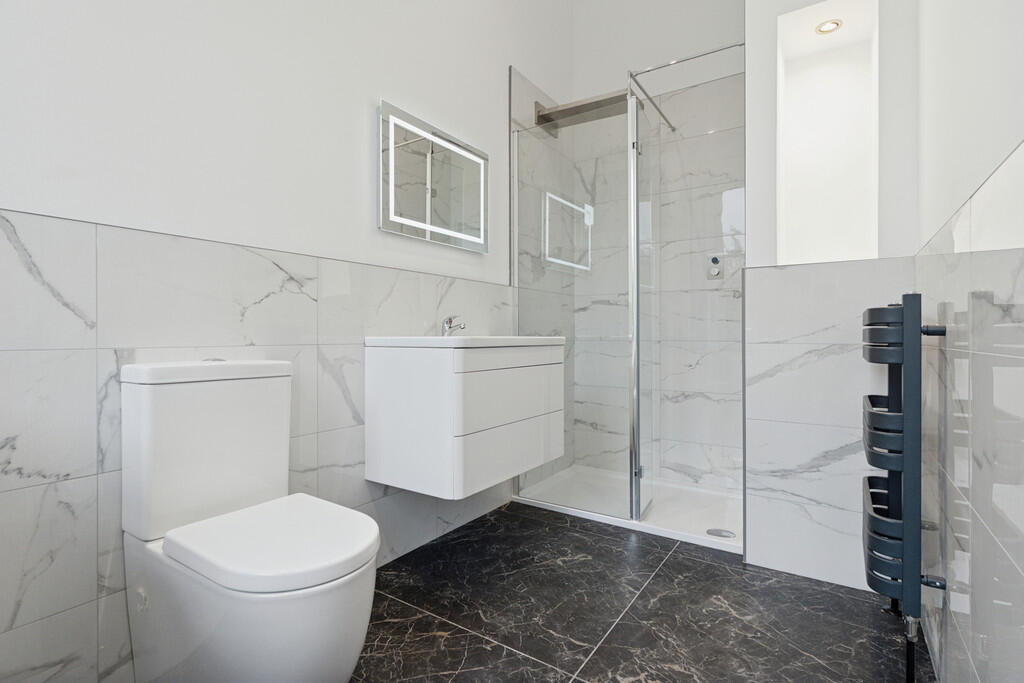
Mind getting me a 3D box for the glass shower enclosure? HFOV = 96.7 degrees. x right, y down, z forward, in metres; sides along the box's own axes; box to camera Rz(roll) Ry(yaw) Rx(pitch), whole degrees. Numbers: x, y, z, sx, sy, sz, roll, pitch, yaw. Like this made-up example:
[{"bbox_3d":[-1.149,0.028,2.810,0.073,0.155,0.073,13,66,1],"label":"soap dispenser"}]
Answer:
[{"bbox_3d":[0.691,-0.182,2.486,1.156,2.116,0.727,0,1,35],"label":"glass shower enclosure"}]

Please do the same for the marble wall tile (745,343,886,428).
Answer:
[{"bbox_3d":[1.157,0.162,1.696,0.510,0.303,0.012,0,1,35],"label":"marble wall tile"}]

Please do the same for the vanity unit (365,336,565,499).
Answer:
[{"bbox_3d":[-0.162,0.244,1.861,0.490,0.525,0.674,0,1,35],"label":"vanity unit"}]

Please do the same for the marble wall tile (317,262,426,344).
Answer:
[{"bbox_3d":[-0.510,-0.139,1.801,0.012,0.301,0.567,0,1,35],"label":"marble wall tile"}]

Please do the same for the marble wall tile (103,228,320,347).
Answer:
[{"bbox_3d":[-0.836,-0.135,1.340,0.012,0.301,0.579,0,1,35],"label":"marble wall tile"}]

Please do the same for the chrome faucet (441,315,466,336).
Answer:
[{"bbox_3d":[-0.243,-0.059,1.916,0.132,0.093,0.044,0,1,35],"label":"chrome faucet"}]

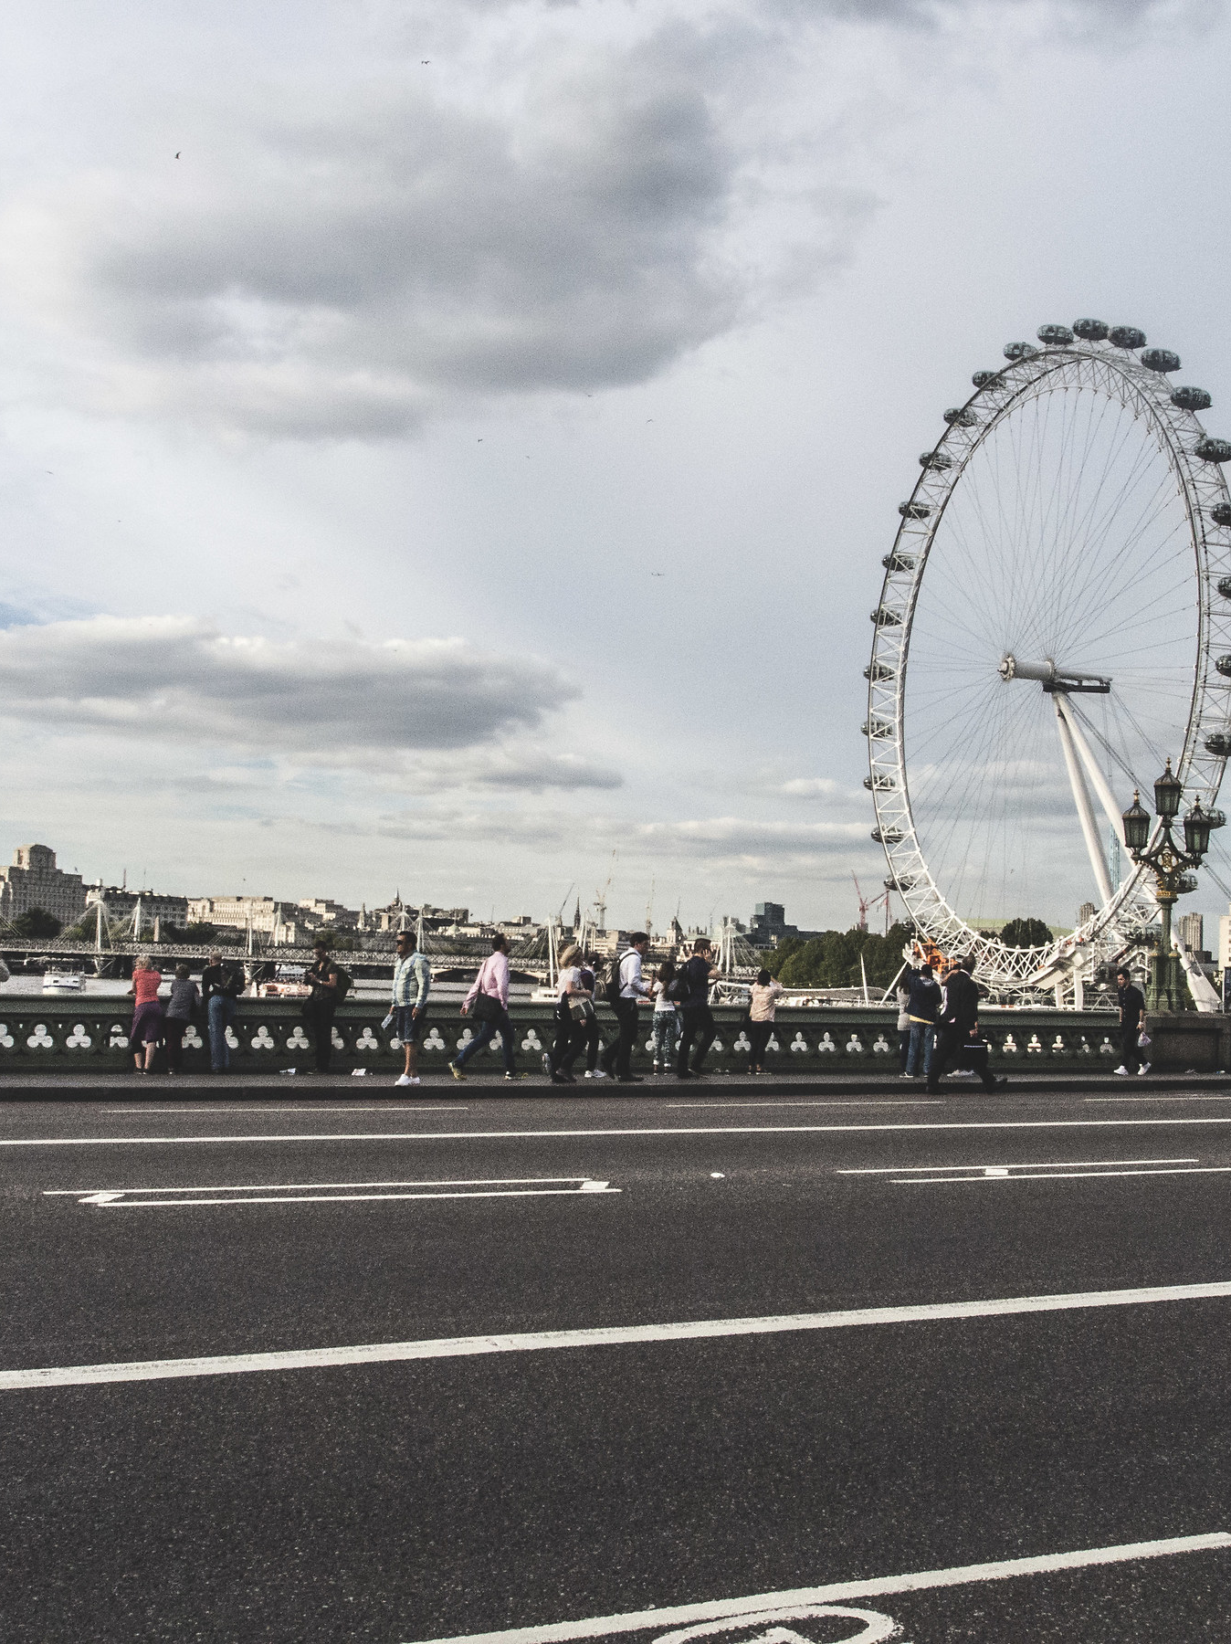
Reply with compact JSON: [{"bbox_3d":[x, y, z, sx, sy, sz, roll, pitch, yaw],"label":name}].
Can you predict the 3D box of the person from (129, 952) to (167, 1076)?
[{"bbox_3d":[-5.999,2.468,22.709,0.480,1.532,0.550,3,-4,-20],"label":"person"}]

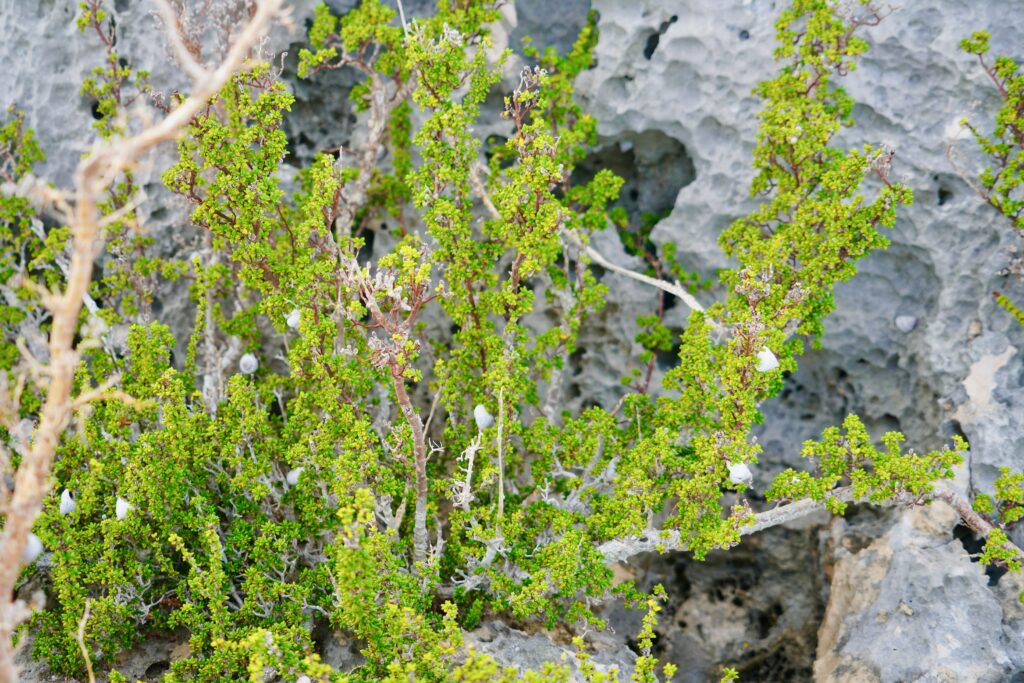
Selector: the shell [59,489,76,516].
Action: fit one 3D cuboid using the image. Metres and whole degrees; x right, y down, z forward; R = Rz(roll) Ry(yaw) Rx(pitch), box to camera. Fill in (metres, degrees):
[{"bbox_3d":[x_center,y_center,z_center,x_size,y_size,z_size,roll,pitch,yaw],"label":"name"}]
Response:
[{"bbox_3d":[-0.344,0.125,1.960,0.015,0.021,0.015,0,14,0],"label":"shell"}]

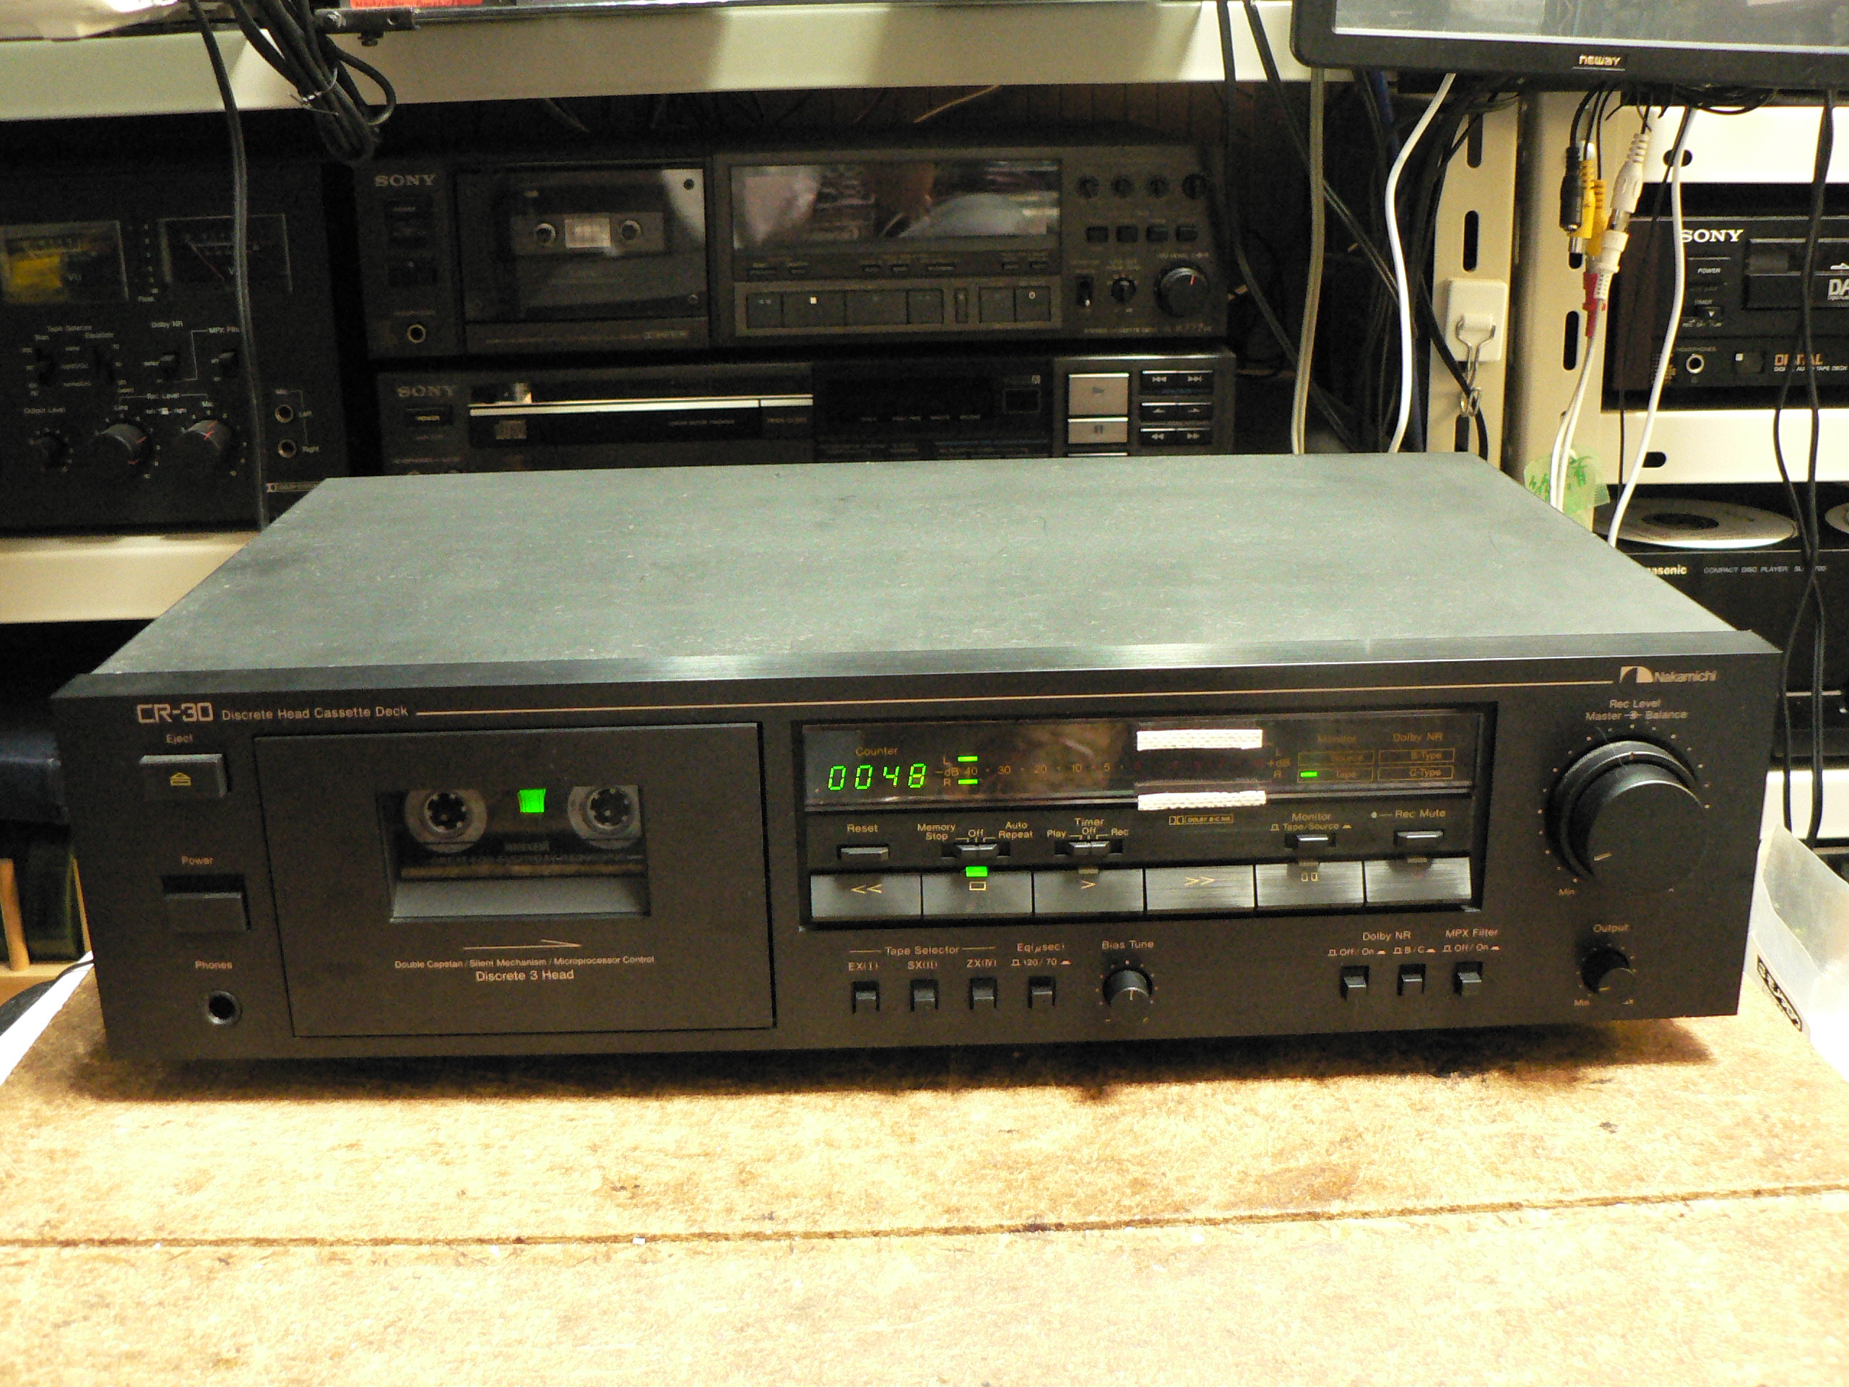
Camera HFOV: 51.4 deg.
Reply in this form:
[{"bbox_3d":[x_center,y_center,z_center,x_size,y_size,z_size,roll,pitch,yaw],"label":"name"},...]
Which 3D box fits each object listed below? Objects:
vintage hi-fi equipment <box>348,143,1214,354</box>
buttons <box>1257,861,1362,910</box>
[{"bbox_3d":[-0.072,-0.271,1.122,0.430,0.104,0.350,-2,19,-3],"label":"vintage hi-fi equipment"},{"bbox_3d":[0.100,0.049,0.502,0.029,0.012,0.007,-1,19,-2],"label":"buttons"}]

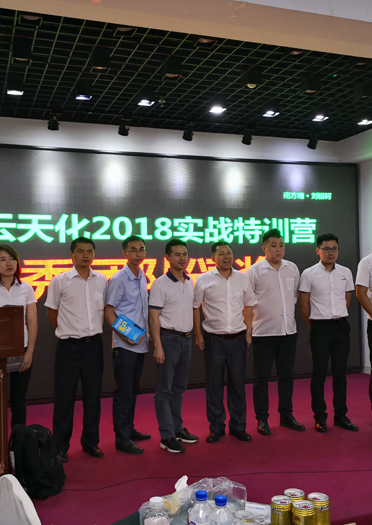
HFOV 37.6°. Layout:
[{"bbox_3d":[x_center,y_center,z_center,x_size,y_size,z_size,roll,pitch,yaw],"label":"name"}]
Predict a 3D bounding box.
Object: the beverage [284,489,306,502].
[{"bbox_3d":[0.339,0.760,1.691,0.066,0.092,0.066,-1,-1,-19],"label":"beverage"}]

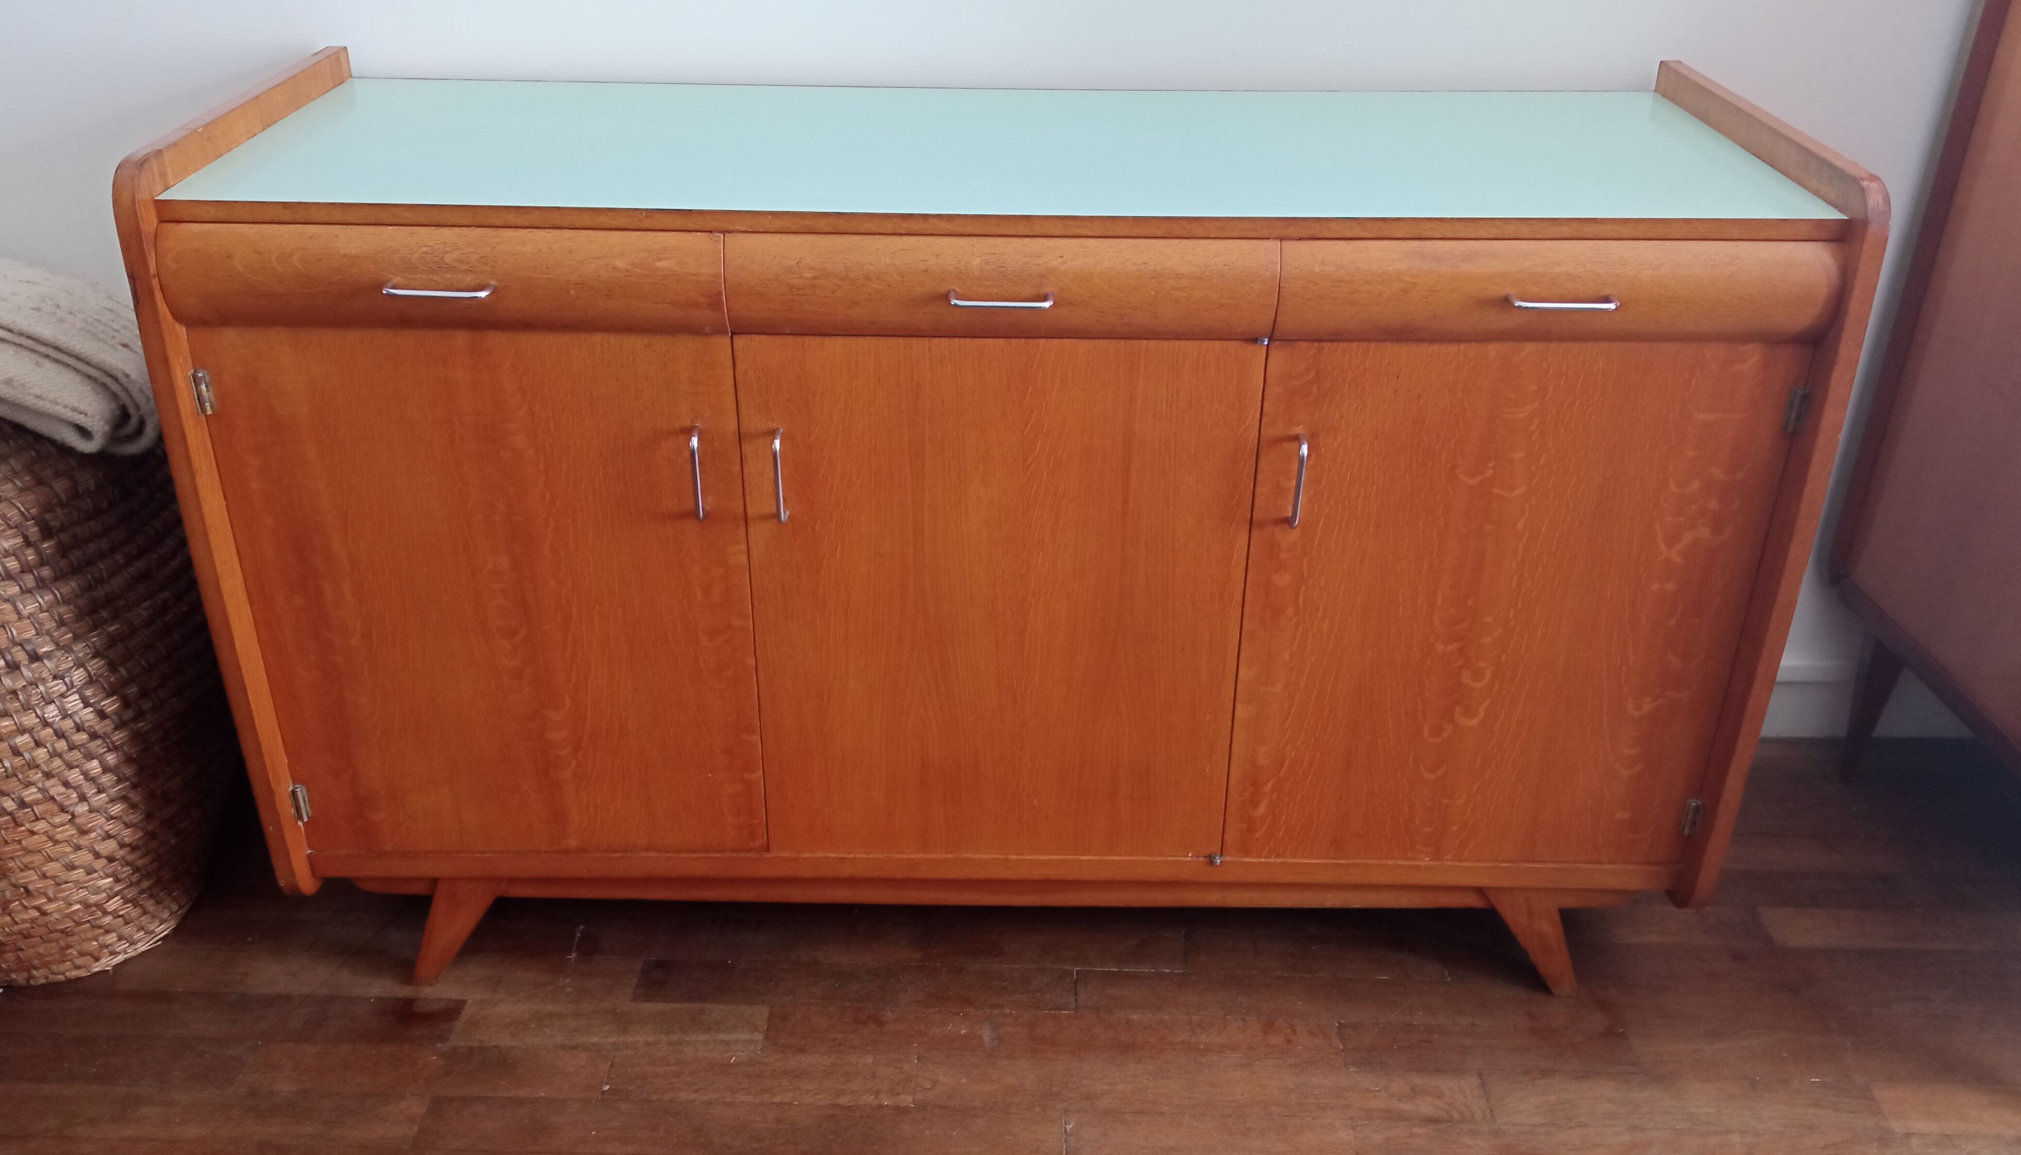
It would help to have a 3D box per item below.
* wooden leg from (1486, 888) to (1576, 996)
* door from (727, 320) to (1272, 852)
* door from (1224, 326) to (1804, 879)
[{"bbox_3d":[0.562,0.384,1.717,0.120,0.143,0.049,1,29,0],"label":"wooden leg"},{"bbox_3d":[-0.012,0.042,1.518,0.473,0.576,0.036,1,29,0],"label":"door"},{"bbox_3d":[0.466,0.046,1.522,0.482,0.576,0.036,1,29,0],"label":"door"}]

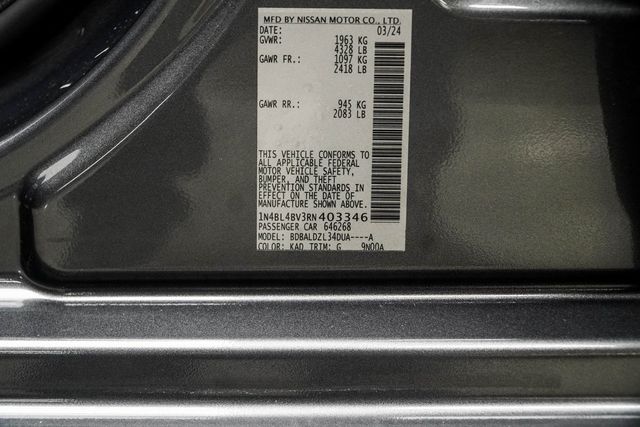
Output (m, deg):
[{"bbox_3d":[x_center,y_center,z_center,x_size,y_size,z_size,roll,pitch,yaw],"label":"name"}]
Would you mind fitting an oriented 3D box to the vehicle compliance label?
[{"bbox_3d":[0.005,-0.033,0.510,0.062,0.100,0.001,0,12,-3],"label":"vehicle compliance label"}]

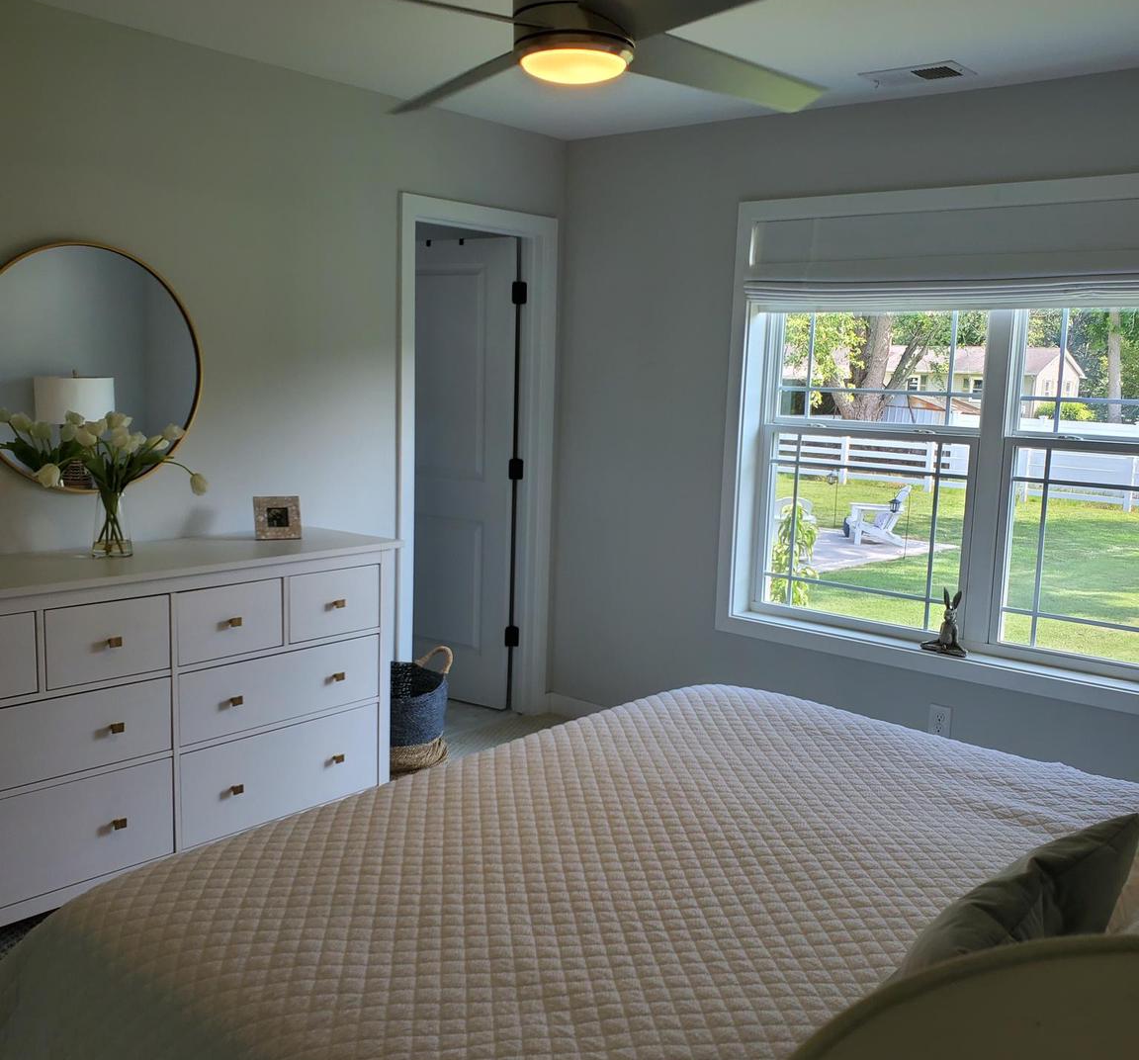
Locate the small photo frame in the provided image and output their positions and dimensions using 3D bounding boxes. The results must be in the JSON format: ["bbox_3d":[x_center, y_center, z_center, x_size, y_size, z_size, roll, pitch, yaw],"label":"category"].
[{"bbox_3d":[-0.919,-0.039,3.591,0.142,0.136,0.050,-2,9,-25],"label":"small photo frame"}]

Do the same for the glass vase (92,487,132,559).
[{"bbox_3d":[-1.287,-0.021,3.213,0.105,0.185,0.105,9,11,40],"label":"glass vase"}]

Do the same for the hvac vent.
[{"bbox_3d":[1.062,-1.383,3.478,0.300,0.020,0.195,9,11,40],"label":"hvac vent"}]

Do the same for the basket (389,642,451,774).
[{"bbox_3d":[-0.647,0.704,4.228,0.380,0.410,0.390,9,11,40],"label":"basket"}]

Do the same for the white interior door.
[{"bbox_3d":[-0.553,-0.248,5.088,0.710,2.030,0.035,8,10,34],"label":"white interior door"}]

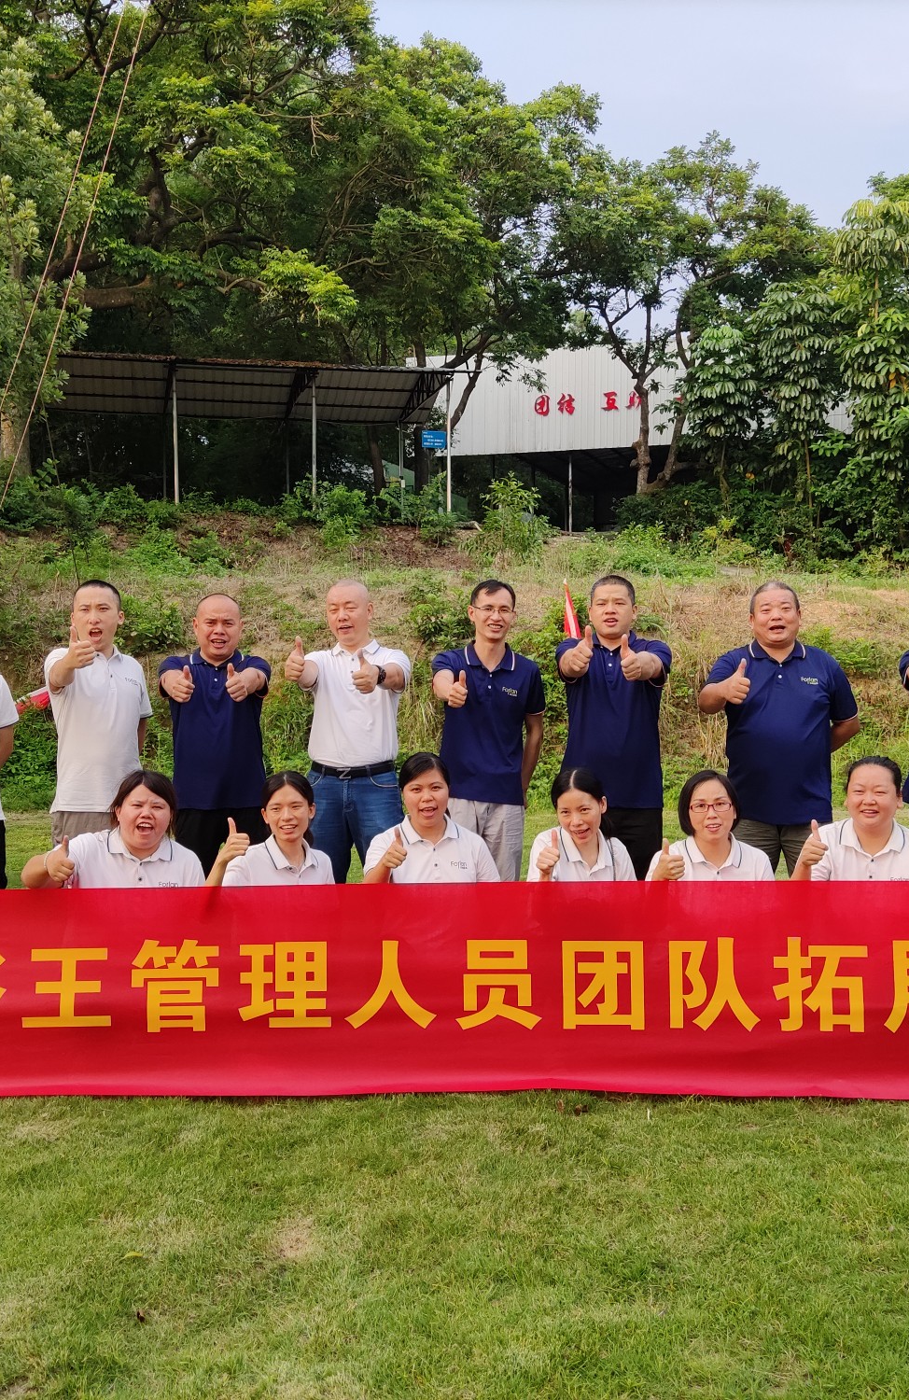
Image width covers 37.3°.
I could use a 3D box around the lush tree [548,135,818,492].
[{"bbox_3d":[4.994,-8.377,29.500,5.800,7.900,5.200,0,3,0],"label":"lush tree"}]

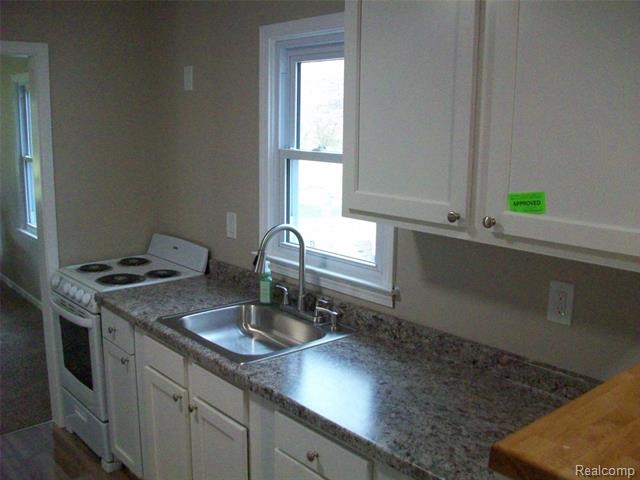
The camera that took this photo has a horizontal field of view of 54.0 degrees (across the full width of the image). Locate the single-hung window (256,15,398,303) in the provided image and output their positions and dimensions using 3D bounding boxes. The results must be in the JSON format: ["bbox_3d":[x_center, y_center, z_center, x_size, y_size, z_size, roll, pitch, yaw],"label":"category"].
[{"bbox_3d":[0.025,-0.353,2.603,0.110,1.094,0.863,-9,14,-40],"label":"single-hung window"}]

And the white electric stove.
[{"bbox_3d":[-1.030,0.556,3.415,0.655,1.055,0.610,-9,14,-40],"label":"white electric stove"}]

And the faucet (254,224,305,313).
[{"bbox_3d":[-0.158,0.128,2.584,0.260,0.388,0.044,-9,14,-40],"label":"faucet"}]

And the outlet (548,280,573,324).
[{"bbox_3d":[0.711,0.185,1.855,0.008,0.121,0.077,-9,14,-40],"label":"outlet"}]

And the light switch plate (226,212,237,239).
[{"bbox_3d":[-0.441,-0.073,3.150,0.008,0.121,0.077,-9,14,-40],"label":"light switch plate"}]

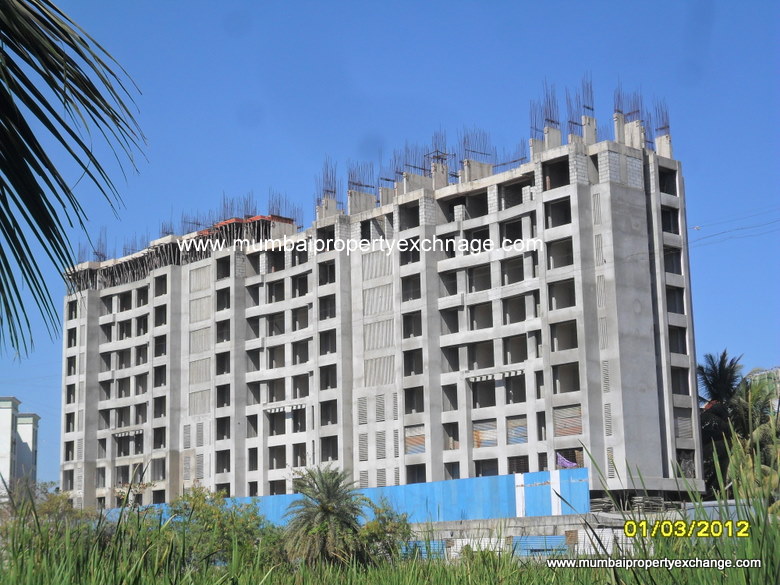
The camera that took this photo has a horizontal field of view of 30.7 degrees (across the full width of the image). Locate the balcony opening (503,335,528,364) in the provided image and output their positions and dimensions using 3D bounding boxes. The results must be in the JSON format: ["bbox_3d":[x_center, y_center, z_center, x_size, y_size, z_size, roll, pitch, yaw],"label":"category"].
[{"bbox_3d":[9.249,4.199,103.397,0.350,1.959,2.289,9,-15,-42],"label":"balcony opening"}]

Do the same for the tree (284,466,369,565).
[{"bbox_3d":[-3.466,12.651,80.000,5.000,5.800,5.000,-1,-11,-3],"label":"tree"}]

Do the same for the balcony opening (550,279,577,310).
[{"bbox_3d":[11.980,0.180,97.941,0.450,1.972,2.455,9,-15,-42],"label":"balcony opening"}]

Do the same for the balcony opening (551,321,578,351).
[{"bbox_3d":[12.043,3.026,97.389,0.450,1.972,2.446,9,-15,-42],"label":"balcony opening"}]

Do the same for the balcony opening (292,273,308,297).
[{"bbox_3d":[-7.535,-0.529,124.826,0.900,1.860,2.130,9,-15,-42],"label":"balcony opening"}]

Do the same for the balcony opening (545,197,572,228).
[{"bbox_3d":[12.199,-5.560,100.704,0.900,1.970,2.430,9,-15,-42],"label":"balcony opening"}]

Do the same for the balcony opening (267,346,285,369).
[{"bbox_3d":[-10.067,5.859,127.633,0.500,2.030,2.650,9,-15,-43],"label":"balcony opening"}]

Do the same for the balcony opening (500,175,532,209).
[{"bbox_3d":[9.704,-7.433,105.253,0.700,1.946,3.240,9,-15,-42],"label":"balcony opening"}]

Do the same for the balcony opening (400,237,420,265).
[{"bbox_3d":[1.886,-3.211,111.792,0.800,2.047,2.225,9,-15,-42],"label":"balcony opening"}]

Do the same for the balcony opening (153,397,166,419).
[{"bbox_3d":[-21.475,10.923,134.518,0.700,1.931,1.971,9,-15,-42],"label":"balcony opening"}]

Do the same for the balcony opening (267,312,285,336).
[{"bbox_3d":[-9.794,2.794,123.700,0.450,1.991,2.417,9,-15,-42],"label":"balcony opening"}]

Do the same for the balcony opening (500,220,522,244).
[{"bbox_3d":[9.378,-4.451,106.386,0.800,2.057,2.209,9,-15,-42],"label":"balcony opening"}]

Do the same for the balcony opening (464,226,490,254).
[{"bbox_3d":[6.935,-3.881,108.986,0.800,2.075,2.745,9,-15,-42],"label":"balcony opening"}]

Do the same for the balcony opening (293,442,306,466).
[{"bbox_3d":[-7.508,13.761,120.329,0.350,1.904,1.784,9,-15,-42],"label":"balcony opening"}]

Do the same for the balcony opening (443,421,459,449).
[{"bbox_3d":[4.817,11.161,109.692,0.300,2.009,1.720,9,-15,-42],"label":"balcony opening"}]

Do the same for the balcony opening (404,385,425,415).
[{"bbox_3d":[2.124,8.336,108.849,0.700,1.959,2.104,9,-15,-42],"label":"balcony opening"}]

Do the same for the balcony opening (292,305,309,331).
[{"bbox_3d":[-7.719,2.372,125.590,0.500,2.030,2.100,9,-15,-43],"label":"balcony opening"}]

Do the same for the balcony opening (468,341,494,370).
[{"bbox_3d":[6.974,4.741,105.963,0.400,1.932,2.602,9,-15,-42],"label":"balcony opening"}]

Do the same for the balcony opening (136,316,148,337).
[{"bbox_3d":[-25.121,3.433,144.900,0.300,2.009,1.950,9,-15,-42],"label":"balcony opening"}]

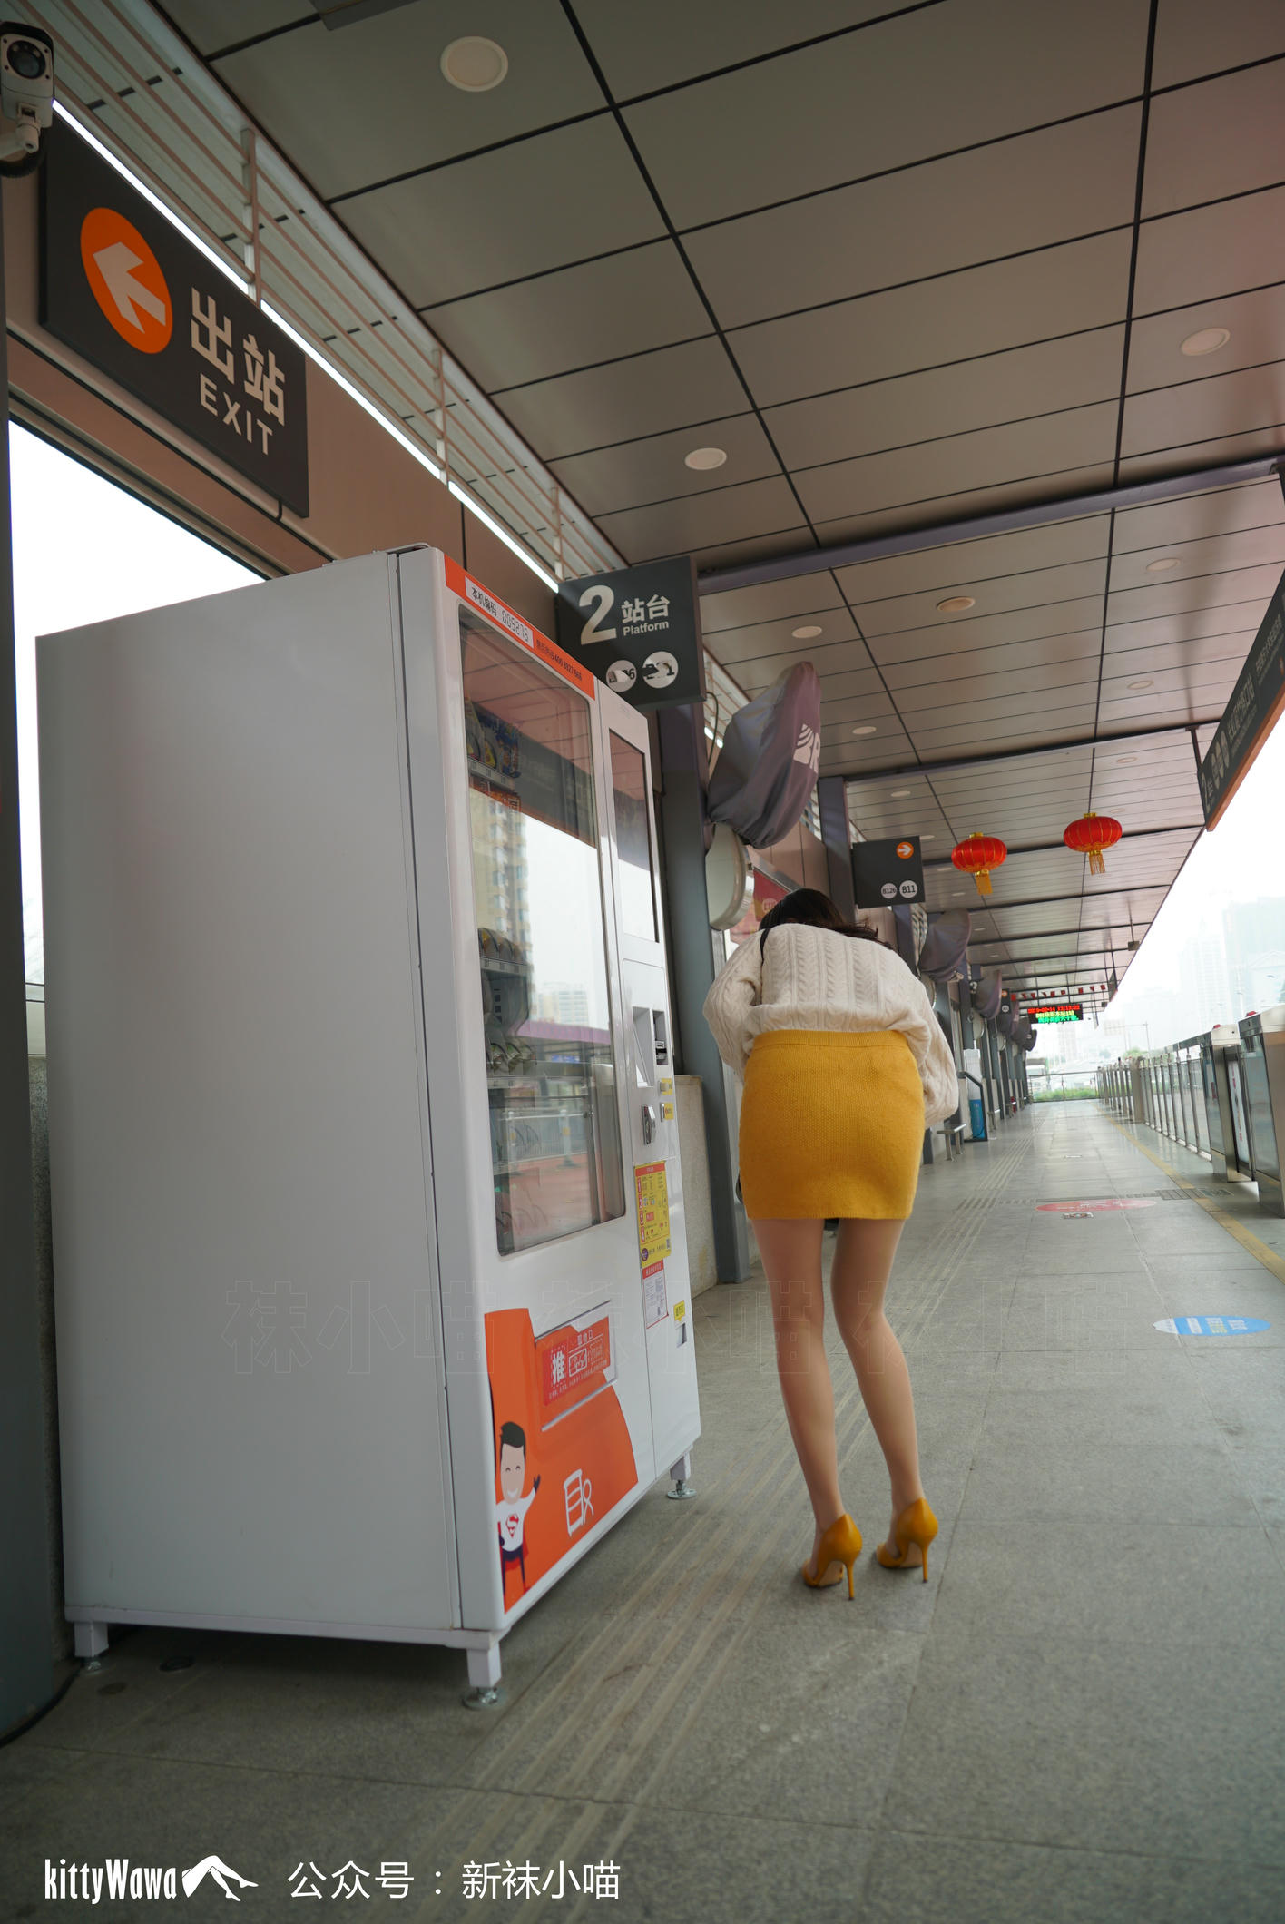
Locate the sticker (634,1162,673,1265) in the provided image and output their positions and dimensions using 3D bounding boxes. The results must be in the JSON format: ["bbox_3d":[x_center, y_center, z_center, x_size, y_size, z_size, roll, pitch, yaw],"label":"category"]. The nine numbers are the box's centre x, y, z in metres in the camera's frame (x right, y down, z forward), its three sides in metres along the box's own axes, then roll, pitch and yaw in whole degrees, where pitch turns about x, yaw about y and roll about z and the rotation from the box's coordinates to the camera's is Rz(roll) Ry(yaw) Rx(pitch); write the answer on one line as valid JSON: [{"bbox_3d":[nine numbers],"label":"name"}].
[{"bbox_3d":[0.027,0.583,2.979,0.008,0.222,0.228,-6,-7,18],"label":"sticker"}]

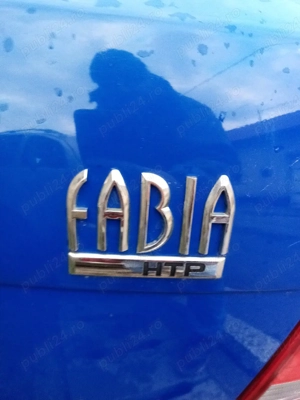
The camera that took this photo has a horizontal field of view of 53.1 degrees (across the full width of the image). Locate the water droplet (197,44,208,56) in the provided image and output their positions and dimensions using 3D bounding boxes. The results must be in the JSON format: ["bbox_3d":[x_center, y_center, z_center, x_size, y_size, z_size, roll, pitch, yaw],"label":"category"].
[{"bbox_3d":[0.038,-0.106,0.213,0.009,0.009,0.003,3,12,-5],"label":"water droplet"}]

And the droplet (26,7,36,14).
[{"bbox_3d":[-0.079,-0.126,0.200,0.007,0.005,0.002,3,12,-5],"label":"droplet"}]

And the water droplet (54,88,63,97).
[{"bbox_3d":[-0.065,-0.076,0.212,0.006,0.006,0.002,3,12,-5],"label":"water droplet"}]

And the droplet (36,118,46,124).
[{"bbox_3d":[-0.078,-0.056,0.215,0.007,0.004,0.002,3,12,-5],"label":"droplet"}]

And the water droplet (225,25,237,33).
[{"bbox_3d":[0.057,-0.121,0.212,0.009,0.006,0.002,3,12,-5],"label":"water droplet"}]

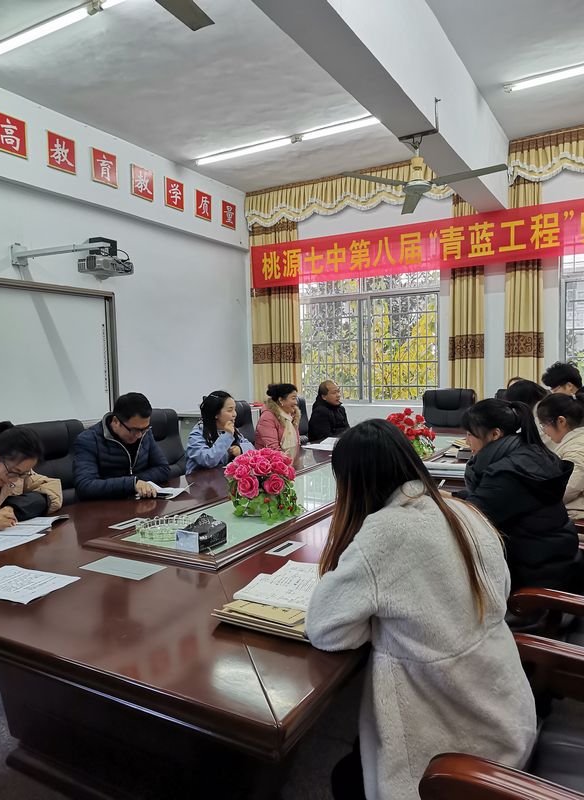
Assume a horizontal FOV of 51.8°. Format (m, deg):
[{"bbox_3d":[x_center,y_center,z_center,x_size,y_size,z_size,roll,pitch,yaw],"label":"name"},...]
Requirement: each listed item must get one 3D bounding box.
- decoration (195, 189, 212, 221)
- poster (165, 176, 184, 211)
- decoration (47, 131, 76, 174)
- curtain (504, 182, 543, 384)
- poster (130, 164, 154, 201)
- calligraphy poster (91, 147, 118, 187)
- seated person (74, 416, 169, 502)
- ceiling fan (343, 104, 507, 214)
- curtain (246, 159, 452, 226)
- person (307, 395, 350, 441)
[{"bbox_3d":[-1.031,-2.293,7.093,0.020,0.312,0.315,0,3,30],"label":"decoration"},{"bbox_3d":[-1.285,-2.275,6.649,0.020,0.312,0.315,0,3,30],"label":"poster"},{"bbox_3d":[-2.084,-2.246,5.469,0.020,0.305,0.310,0,3,30],"label":"decoration"},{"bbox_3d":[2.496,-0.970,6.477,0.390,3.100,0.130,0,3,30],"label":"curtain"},{"bbox_3d":[-1.571,-2.294,6.361,0.020,0.305,0.310,0,3,30],"label":"poster"},{"bbox_3d":[-1.786,-2.228,5.773,0.020,0.312,0.315,0,3,30],"label":"calligraphy poster"},{"bbox_3d":[-0.897,0.599,3.302,0.700,1.270,0.610,0,3,30],"label":"seated person"},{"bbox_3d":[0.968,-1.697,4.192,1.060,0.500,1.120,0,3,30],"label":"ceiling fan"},{"bbox_3d":[0.730,-2.457,7.148,3.000,0.490,0.120,0,3,30],"label":"curtain"},{"bbox_3d":[0.350,0.464,5.511,0.640,1.280,0.570,0,3,30],"label":"person"}]

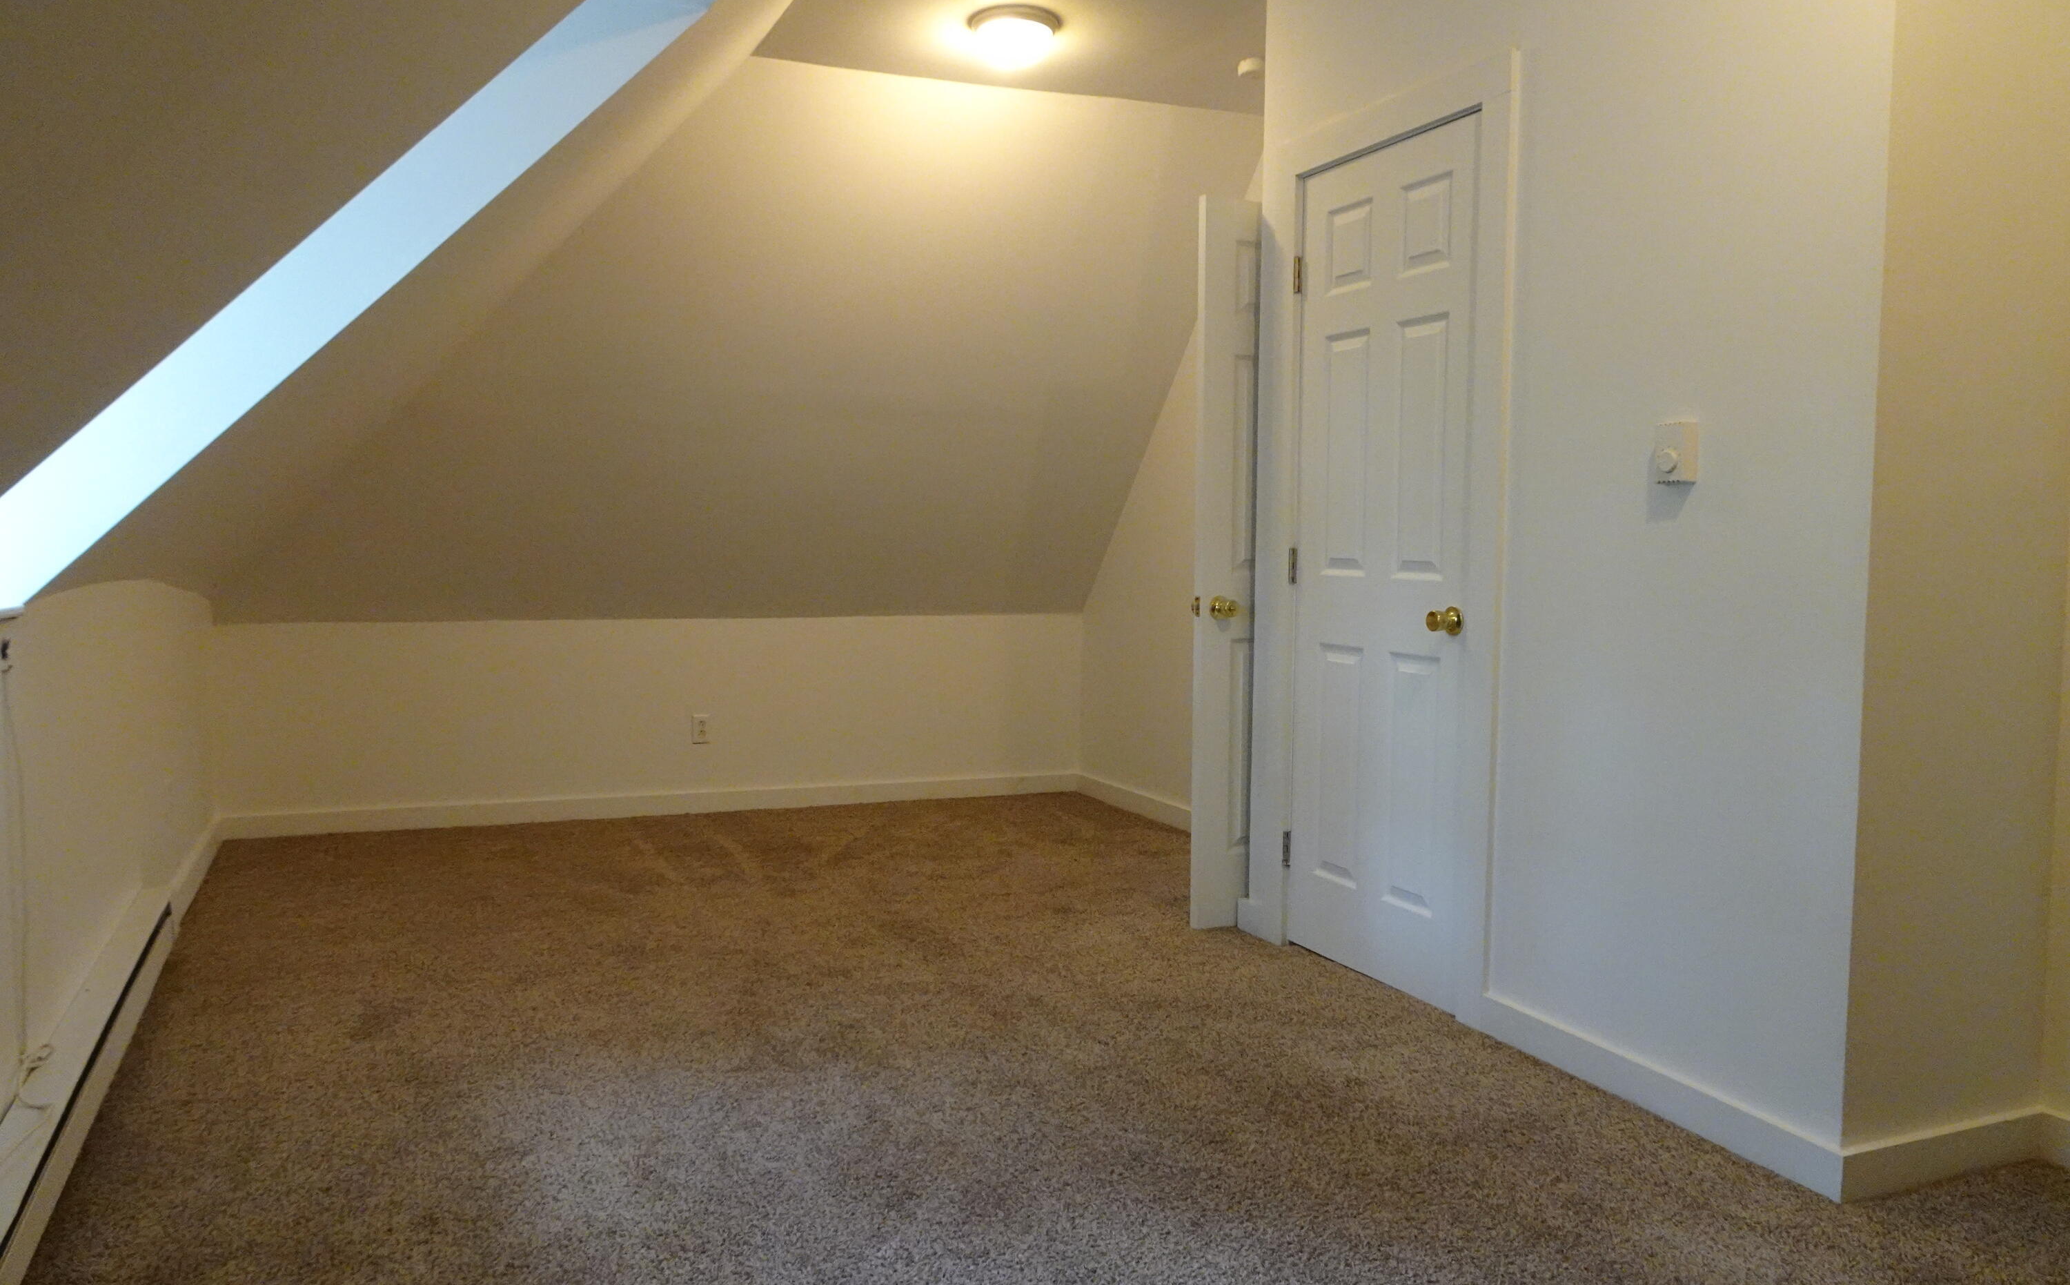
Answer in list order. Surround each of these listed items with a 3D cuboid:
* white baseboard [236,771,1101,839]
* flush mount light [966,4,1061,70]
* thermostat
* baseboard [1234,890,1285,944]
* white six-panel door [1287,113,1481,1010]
[{"bbox_3d":[-1.337,0.634,5.656,3.290,0.080,0.017,-1,4,-22],"label":"white baseboard"},{"bbox_3d":[-0.058,-1.707,4.083,0.275,0.115,0.275,1,4,0],"label":"flush mount light"},{"bbox_3d":[1.173,-0.344,2.633,0.041,0.112,0.068,-1,4,-23],"label":"thermostat"},{"bbox_3d":[0.628,0.771,3.961,0.017,0.083,0.220,-1,4,-23],"label":"baseboard"},{"bbox_3d":[0.854,-0.183,3.511,0.040,2.013,0.715,-1,4,-23],"label":"white six-panel door"}]

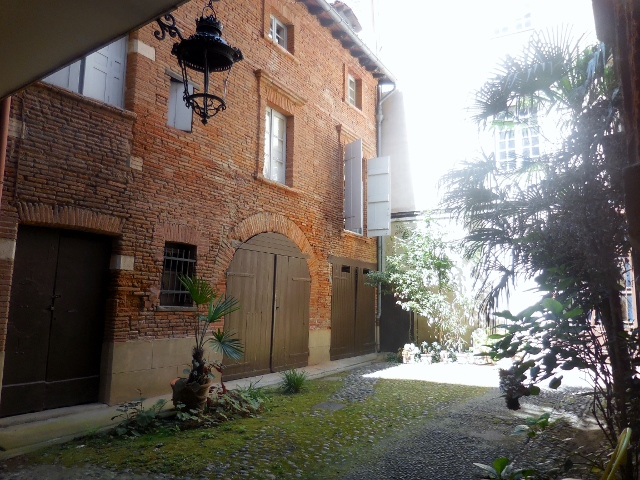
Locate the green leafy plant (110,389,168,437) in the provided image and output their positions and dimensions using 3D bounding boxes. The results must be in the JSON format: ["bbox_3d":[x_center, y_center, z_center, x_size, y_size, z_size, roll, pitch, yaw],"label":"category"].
[{"bbox_3d":[-2.246,2.146,5.750,0.650,0.480,0.520,2,-7,0],"label":"green leafy plant"}]

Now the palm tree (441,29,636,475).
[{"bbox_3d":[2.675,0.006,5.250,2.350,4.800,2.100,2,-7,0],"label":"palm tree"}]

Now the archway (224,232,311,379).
[{"bbox_3d":[-0.958,1.327,9.888,0.150,2.880,2.680,-3,-9,33],"label":"archway"}]

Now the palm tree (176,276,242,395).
[{"bbox_3d":[-1.692,1.421,6.950,0.930,1.650,0.850,2,-7,0],"label":"palm tree"}]

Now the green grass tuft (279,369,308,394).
[{"bbox_3d":[-0.476,2.541,8.300,0.530,0.430,0.500,2,-7,0],"label":"green grass tuft"}]

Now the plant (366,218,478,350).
[{"bbox_3d":[2.789,1.278,12.700,2.500,3.650,1.800,-3,-9,33],"label":"plant"}]

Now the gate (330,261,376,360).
[{"bbox_3d":[1.023,1.938,12.871,0.130,2.530,2.530,-3,-9,33],"label":"gate"}]

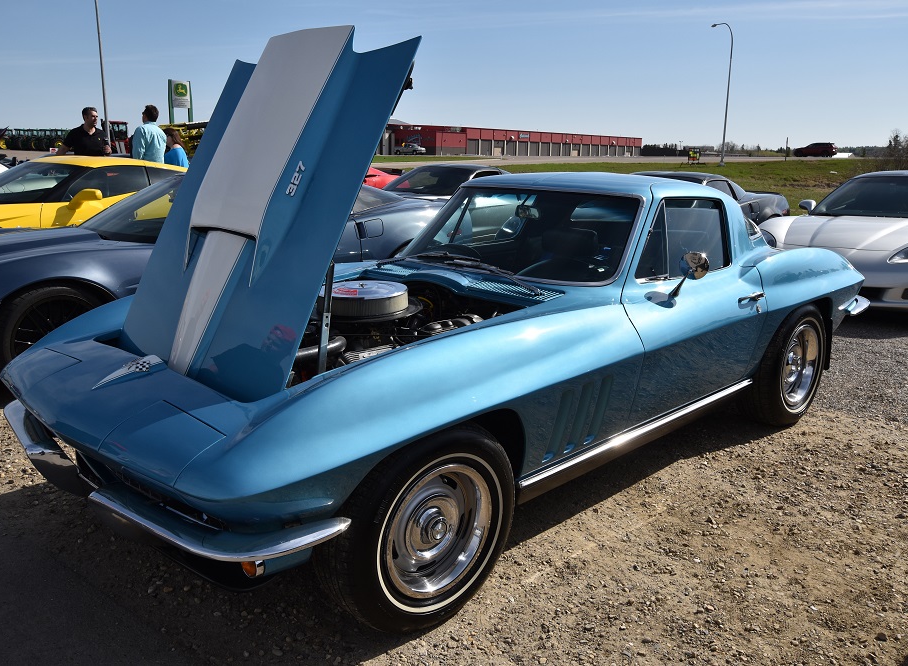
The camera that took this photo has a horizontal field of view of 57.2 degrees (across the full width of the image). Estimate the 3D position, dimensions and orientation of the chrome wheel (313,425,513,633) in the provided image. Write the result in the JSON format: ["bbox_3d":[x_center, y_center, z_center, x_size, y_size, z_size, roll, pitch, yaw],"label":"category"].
[{"bbox_3d":[-0.095,0.575,2.538,0.670,0.670,0.200,-10,17,-41],"label":"chrome wheel"}]

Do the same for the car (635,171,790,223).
[{"bbox_3d":[2.730,-1.470,11.100,4.440,1.245,1.850,-12,18,-44],"label":"car"}]

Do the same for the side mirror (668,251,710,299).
[{"bbox_3d":[0.912,-0.228,3.220,0.120,0.180,0.095,10,16,34],"label":"side mirror"}]

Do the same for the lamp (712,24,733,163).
[{"bbox_3d":[21.388,-19.346,67.867,2.200,11.130,0.380,10,16,36],"label":"lamp"}]

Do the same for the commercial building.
[{"bbox_3d":[15.304,-51.073,224.922,22.000,6.300,125.000,10,16,35],"label":"commercial building"}]

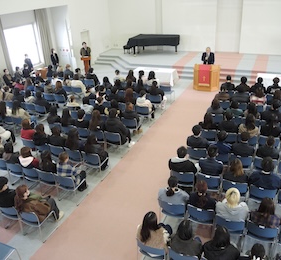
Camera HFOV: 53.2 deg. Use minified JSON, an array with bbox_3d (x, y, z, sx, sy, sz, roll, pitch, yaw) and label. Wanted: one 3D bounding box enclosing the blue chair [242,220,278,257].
[{"bbox_3d":[2.085,1.744,4.839,0.485,0.765,0.490,9,30,23],"label":"blue chair"}]

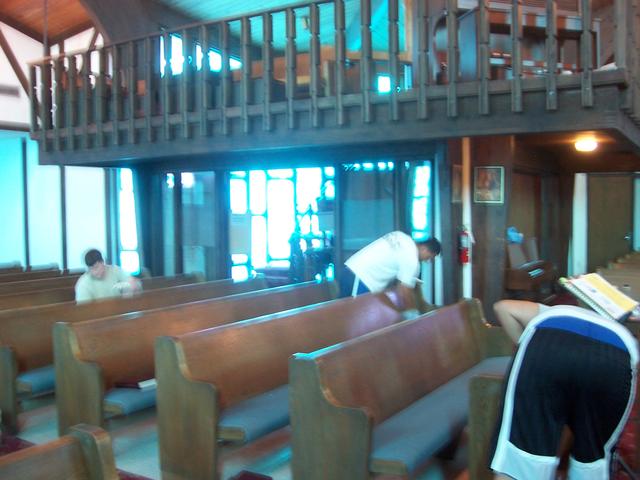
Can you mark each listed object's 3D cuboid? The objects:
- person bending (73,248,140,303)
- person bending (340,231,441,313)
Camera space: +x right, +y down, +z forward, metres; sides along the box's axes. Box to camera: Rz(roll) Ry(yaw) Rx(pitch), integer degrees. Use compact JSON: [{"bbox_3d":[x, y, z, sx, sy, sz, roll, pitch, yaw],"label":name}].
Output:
[{"bbox_3d":[-1.957,0.714,6.100,0.620,1.270,0.560,2,3,43],"label":"person bending"},{"bbox_3d":[0.655,0.638,6.180,0.900,1.380,0.500,0,3,17],"label":"person bending"}]

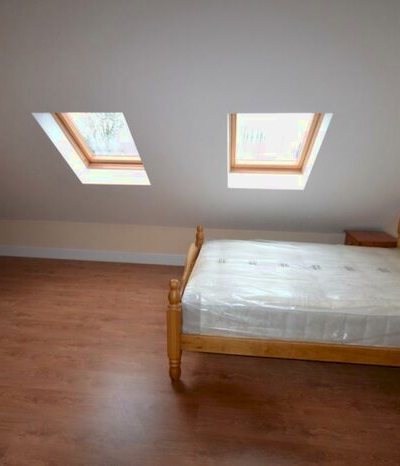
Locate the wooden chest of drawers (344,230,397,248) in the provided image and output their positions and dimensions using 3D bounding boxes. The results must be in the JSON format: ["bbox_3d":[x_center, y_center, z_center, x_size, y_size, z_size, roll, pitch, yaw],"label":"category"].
[{"bbox_3d":[1.885,0.325,3.280,0.415,0.595,0.430,2,16,9],"label":"wooden chest of drawers"}]

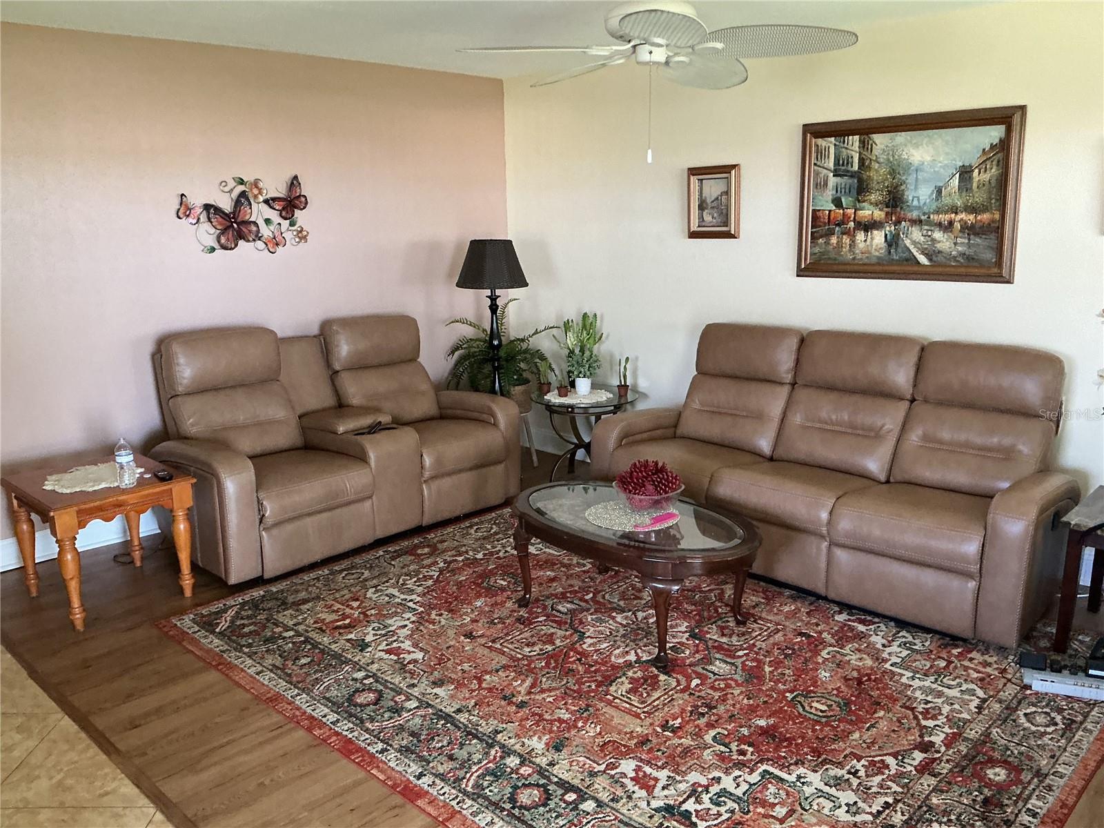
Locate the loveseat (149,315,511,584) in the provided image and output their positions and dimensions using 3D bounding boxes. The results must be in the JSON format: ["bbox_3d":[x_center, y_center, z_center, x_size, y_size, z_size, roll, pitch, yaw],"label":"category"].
[{"bbox_3d":[-1.069,0.077,4.796,0.940,1.045,1.750,11,17,43],"label":"loveseat"}]

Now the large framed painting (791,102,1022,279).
[{"bbox_3d":[1.623,-0.995,4.288,1.040,0.737,0.042,11,17,43],"label":"large framed painting"}]

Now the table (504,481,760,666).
[{"bbox_3d":[0.300,0.603,3.676,1.150,0.435,0.710,11,17,44],"label":"table"}]

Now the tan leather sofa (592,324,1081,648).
[{"bbox_3d":[1.245,0.169,4.243,2.080,1.005,0.920,11,17,44],"label":"tan leather sofa"}]

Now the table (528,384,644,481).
[{"bbox_3d":[0.208,0.154,5.523,0.635,0.530,0.635,-1,12,0],"label":"table"}]

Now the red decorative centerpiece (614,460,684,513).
[{"bbox_3d":[0.387,0.277,3.665,0.280,0.200,0.280,-1,12,0],"label":"red decorative centerpiece"}]

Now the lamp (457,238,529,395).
[{"bbox_3d":[-0.343,-0.322,5.613,0.430,1.445,0.430,-1,12,0],"label":"lamp"}]

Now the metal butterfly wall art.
[{"bbox_3d":[-1.616,-1.058,4.906,0.050,0.409,0.758,11,17,44],"label":"metal butterfly wall art"}]

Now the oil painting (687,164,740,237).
[{"bbox_3d":[0.875,-1.141,5.008,0.335,0.378,0.035,11,17,43],"label":"oil painting"}]

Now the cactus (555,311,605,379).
[{"bbox_3d":[0.175,-0.404,5.509,0.270,0.409,0.250,11,17,44],"label":"cactus"}]

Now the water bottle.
[{"bbox_3d":[-1.755,0.200,3.802,0.066,0.198,0.066,11,17,43],"label":"water bottle"}]

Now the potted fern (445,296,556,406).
[{"bbox_3d":[-0.314,-0.360,5.882,0.700,0.720,0.720,-1,12,0],"label":"potted fern"}]

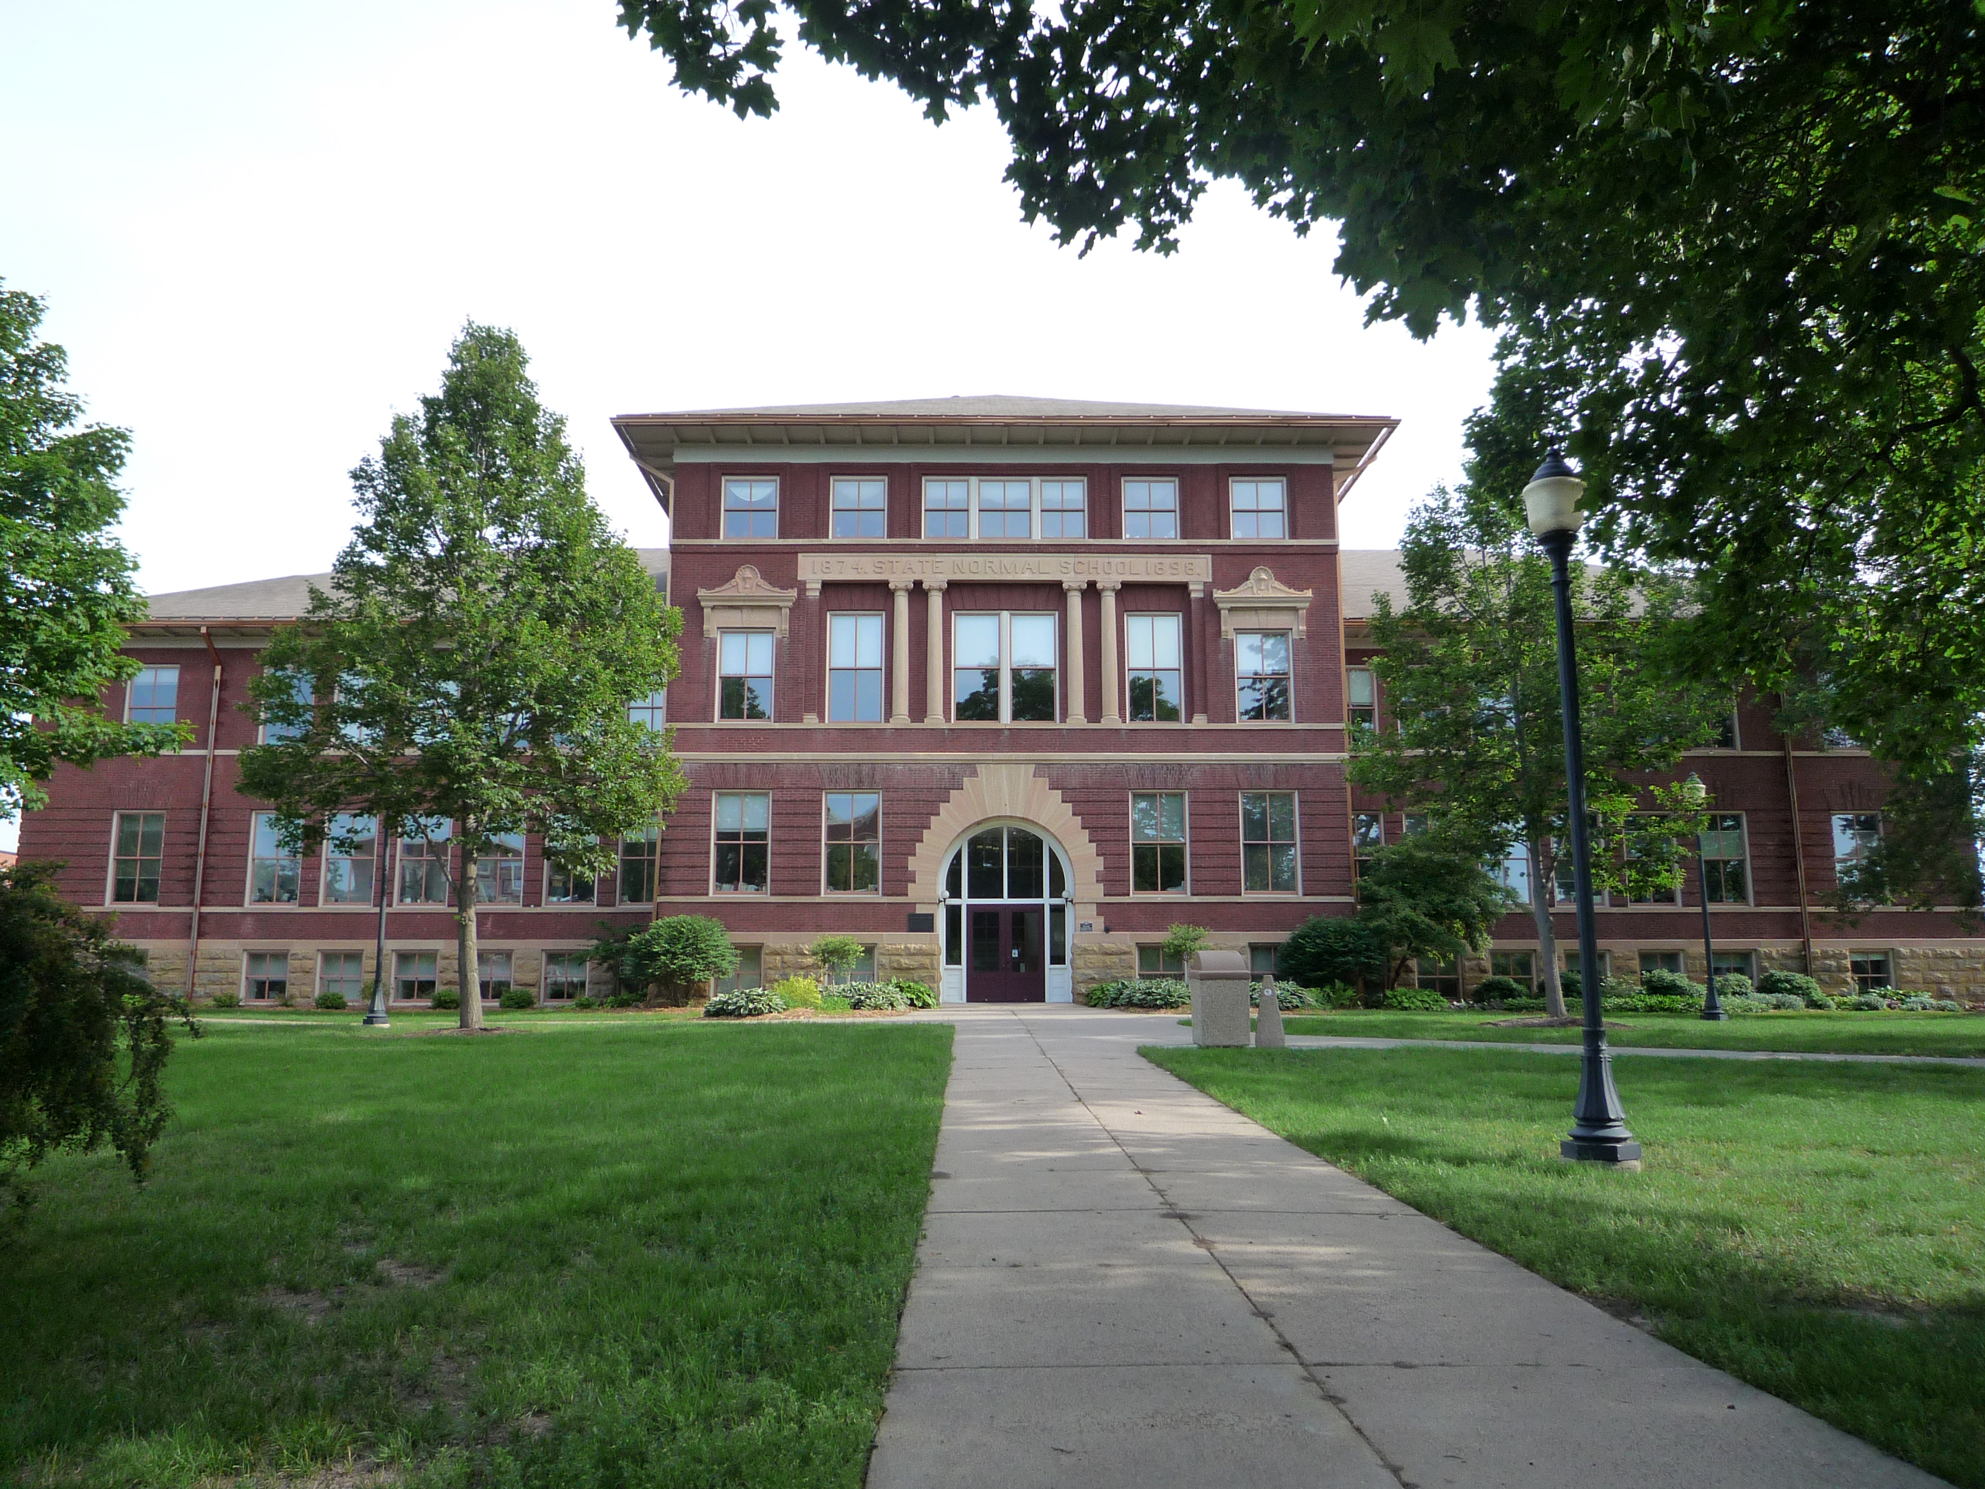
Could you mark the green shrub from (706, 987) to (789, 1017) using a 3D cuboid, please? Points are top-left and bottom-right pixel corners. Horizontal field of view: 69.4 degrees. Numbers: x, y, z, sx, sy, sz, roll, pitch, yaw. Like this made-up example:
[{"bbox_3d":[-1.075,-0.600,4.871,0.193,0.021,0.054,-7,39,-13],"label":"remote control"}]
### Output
[{"bbox_3d":[-5.099,5.331,29.689,1.750,0.600,1.350,0,-9,0],"label":"green shrub"}]

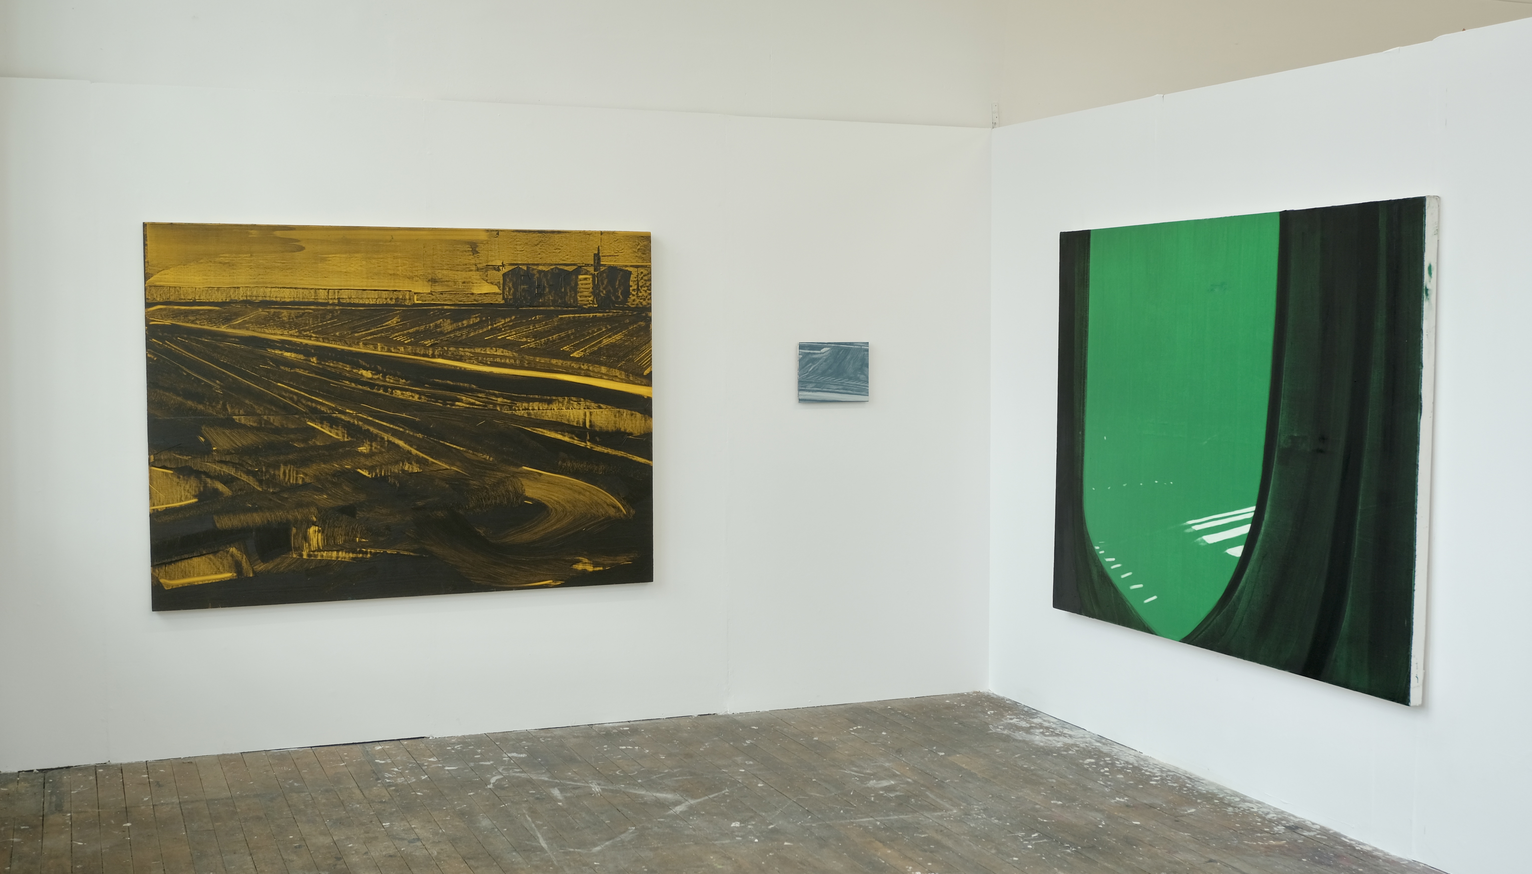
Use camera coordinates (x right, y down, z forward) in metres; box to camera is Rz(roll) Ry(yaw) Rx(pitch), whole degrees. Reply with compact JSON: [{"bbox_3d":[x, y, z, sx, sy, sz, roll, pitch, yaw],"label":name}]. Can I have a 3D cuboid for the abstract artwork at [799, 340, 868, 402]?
[{"bbox_3d":[0.281,-0.269,7.105,0.318,0.252,0.022,-1,4,-21],"label":"abstract artwork"}]

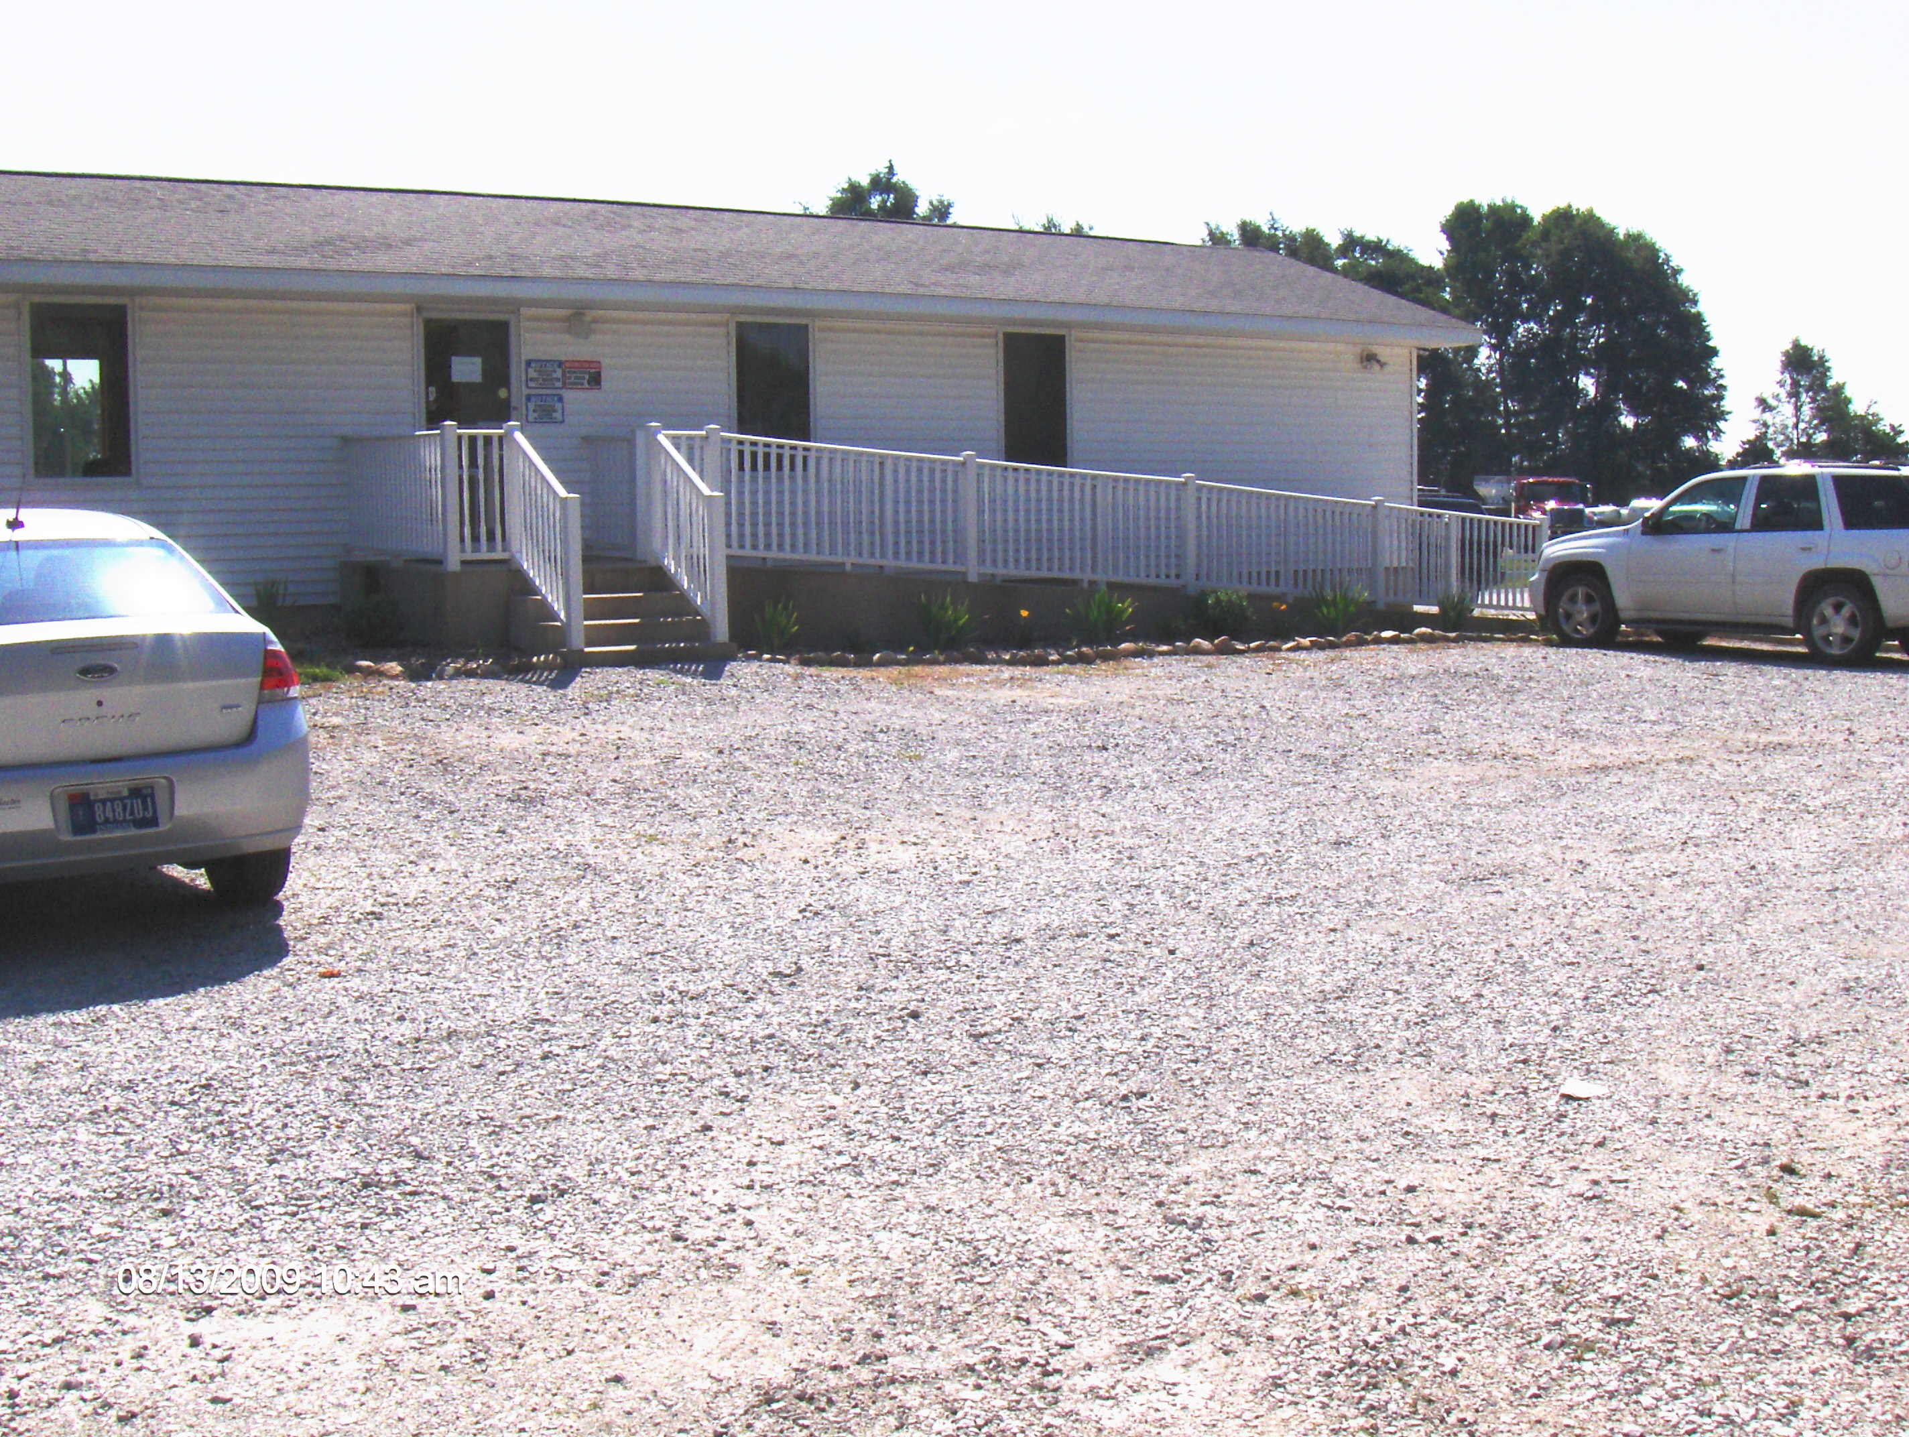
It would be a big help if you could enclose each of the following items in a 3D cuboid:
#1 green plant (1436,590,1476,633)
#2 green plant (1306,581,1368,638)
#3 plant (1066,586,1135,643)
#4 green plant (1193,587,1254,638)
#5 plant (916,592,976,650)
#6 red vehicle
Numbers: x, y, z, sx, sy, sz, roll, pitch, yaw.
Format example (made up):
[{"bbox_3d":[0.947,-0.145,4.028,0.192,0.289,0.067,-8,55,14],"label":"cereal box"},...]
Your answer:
[{"bbox_3d":[4.810,-1.021,21.700,0.370,0.420,0.340,-1,5,0],"label":"green plant"},{"bbox_3d":[3.515,-0.993,20.800,0.580,0.540,0.530,-1,5,0],"label":"green plant"},{"bbox_3d":[1.243,-0.881,19.250,0.570,0.500,0.530,-1,5,0],"label":"plant"},{"bbox_3d":[2.378,-0.928,20.000,0.530,0.470,0.480,-4,6,-34],"label":"green plant"},{"bbox_3d":[-0.066,-0.785,18.350,0.480,0.490,0.440,-1,5,0],"label":"plant"},{"bbox_3d":[19.850,-7.017,78.000,2.500,2.850,8.000,-1,5,-3],"label":"red vehicle"}]

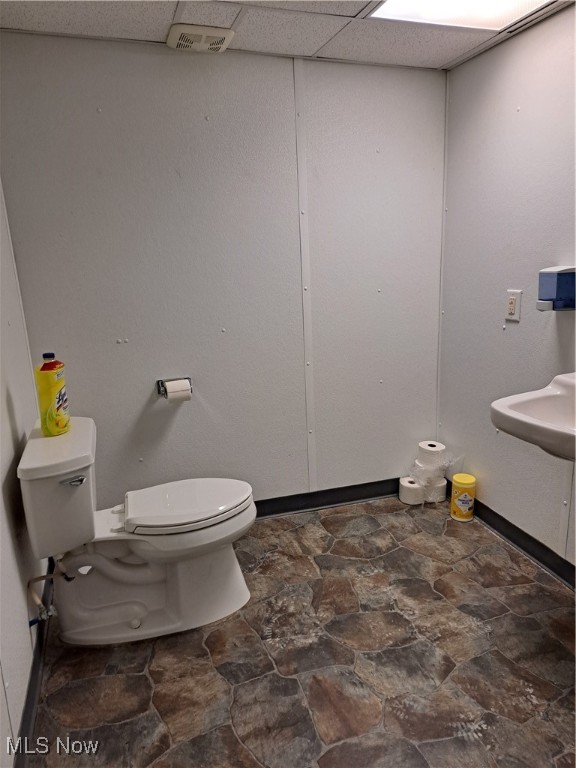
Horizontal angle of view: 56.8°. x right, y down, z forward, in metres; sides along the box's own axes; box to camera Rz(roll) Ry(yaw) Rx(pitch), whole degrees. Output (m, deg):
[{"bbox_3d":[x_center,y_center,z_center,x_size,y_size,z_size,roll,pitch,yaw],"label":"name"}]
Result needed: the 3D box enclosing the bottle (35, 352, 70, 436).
[{"bbox_3d":[-0.835,0.033,1.875,0.064,0.280,0.102,0,14,12],"label":"bottle"}]

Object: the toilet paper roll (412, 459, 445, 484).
[{"bbox_3d":[0.736,0.465,2.796,0.128,0.102,0.128,-2,14,1],"label":"toilet paper roll"}]

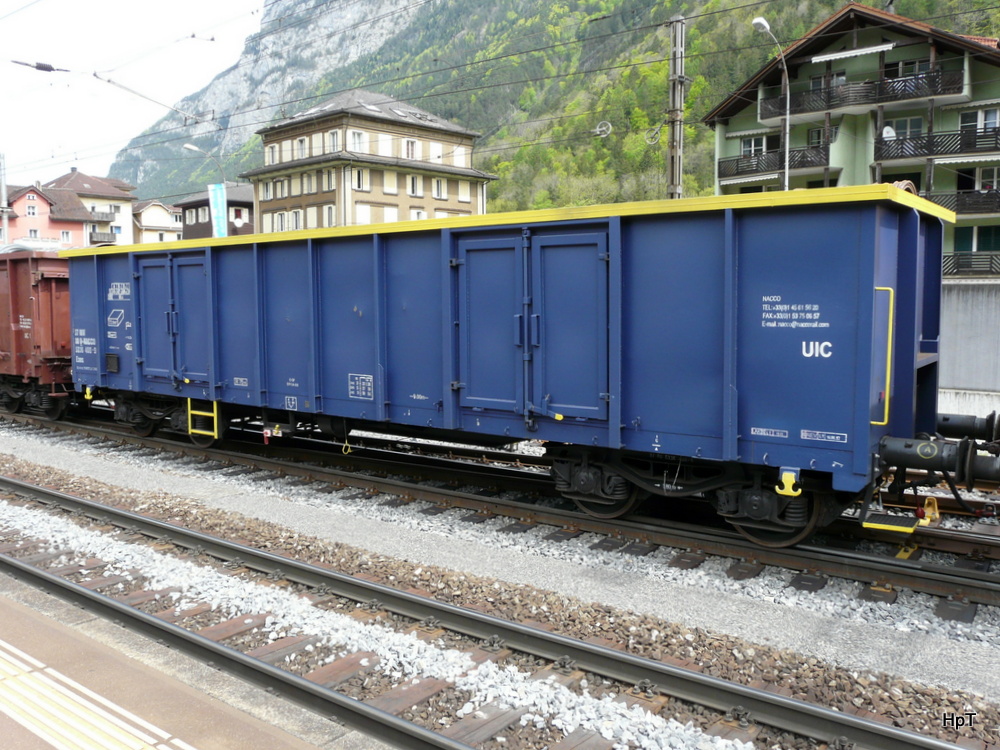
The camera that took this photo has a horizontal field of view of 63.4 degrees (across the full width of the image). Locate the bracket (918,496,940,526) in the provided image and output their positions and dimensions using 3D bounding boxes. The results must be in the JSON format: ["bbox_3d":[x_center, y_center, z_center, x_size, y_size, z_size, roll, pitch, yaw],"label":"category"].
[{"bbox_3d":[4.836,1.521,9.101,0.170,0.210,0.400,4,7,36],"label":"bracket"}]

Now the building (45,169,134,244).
[{"bbox_3d":[-61.216,-20.550,119.075,13.000,18.630,11.500,5,7,42],"label":"building"}]

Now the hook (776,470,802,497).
[{"bbox_3d":[2.412,0.903,6.760,0.215,0.215,0.060,4,7,36],"label":"hook"}]

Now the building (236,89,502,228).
[{"bbox_3d":[-12.232,-17.007,78.786,15.200,21.270,18.200,5,7,42],"label":"building"}]

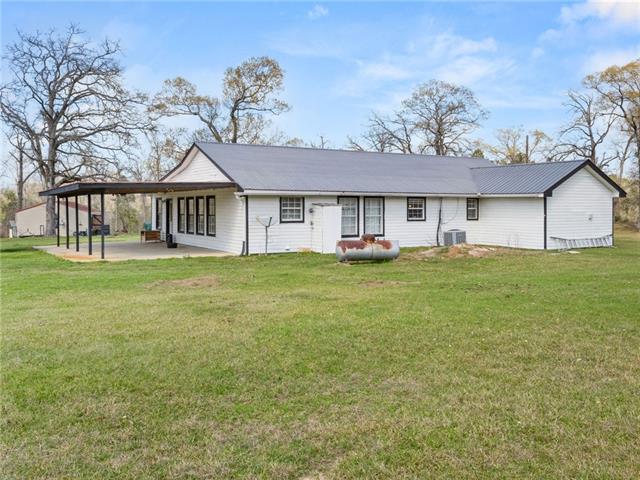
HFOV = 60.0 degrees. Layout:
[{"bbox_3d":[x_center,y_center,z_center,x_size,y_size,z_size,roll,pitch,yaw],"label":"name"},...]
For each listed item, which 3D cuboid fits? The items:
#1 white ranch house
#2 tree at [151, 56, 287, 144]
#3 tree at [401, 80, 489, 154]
[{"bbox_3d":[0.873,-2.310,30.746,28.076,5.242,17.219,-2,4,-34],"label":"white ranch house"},{"bbox_3d":[-8.811,-8.591,49.575,12.521,15.343,11.000,0,3,0],"label":"tree"},{"bbox_3d":[12.700,-8.745,56.579,8.768,14.819,8.768,0,3,0],"label":"tree"}]

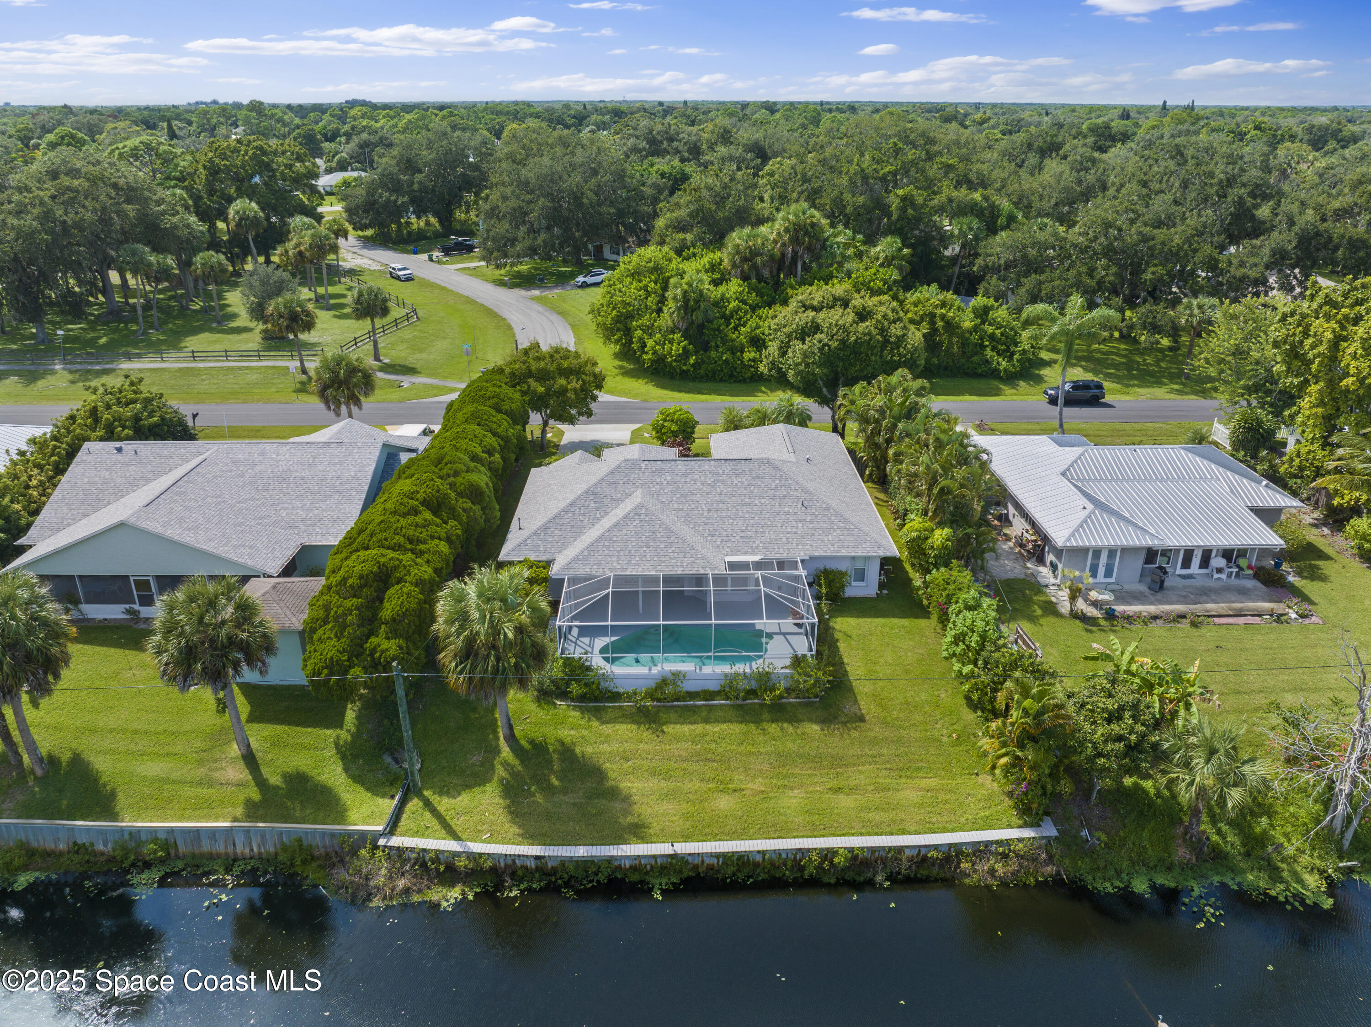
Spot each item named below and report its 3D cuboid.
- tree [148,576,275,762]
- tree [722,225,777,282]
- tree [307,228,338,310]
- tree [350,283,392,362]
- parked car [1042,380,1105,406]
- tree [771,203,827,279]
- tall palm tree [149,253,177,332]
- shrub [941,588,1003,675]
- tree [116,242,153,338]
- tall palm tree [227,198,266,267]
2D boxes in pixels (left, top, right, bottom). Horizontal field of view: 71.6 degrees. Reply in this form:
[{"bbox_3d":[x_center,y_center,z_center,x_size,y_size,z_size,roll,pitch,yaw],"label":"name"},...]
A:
[{"bbox_3d":[-17.762,6.173,36.533,5.000,7.500,4.900,0,23,0],"label":"tree"},{"bbox_3d":[6.444,-22.459,95.934,5.400,12.800,5.400,0,23,0],"label":"tree"},{"bbox_3d":[-45.462,-30.697,119.973,4.020,10.090,4.020,0,23,0],"label":"tree"},{"bbox_3d":[-31.132,-18.962,94.849,4.240,7.700,4.240,0,23,0],"label":"tree"},{"bbox_3d":[33.999,-10.592,82.990,4.830,1.830,1.930,0,23,-1],"label":"parked car"},{"bbox_3d":[13.086,-29.053,110.582,6.630,13.560,6.630,0,23,0],"label":"tree"},{"bbox_3d":[-58.131,-24.644,106.153,4.100,8.500,3.800,0,23,0],"label":"tall palm tree"},{"bbox_3d":[13.089,5.375,43.458,2.800,3.300,2.700,0,23,0],"label":"shrub"},{"bbox_3d":[-60.215,-24.558,105.040,4.090,10.130,4.090,0,23,0],"label":"tree"},{"bbox_3d":[-65.546,-41.552,143.279,5.920,11.510,5.920,0,23,0],"label":"tall palm tree"}]

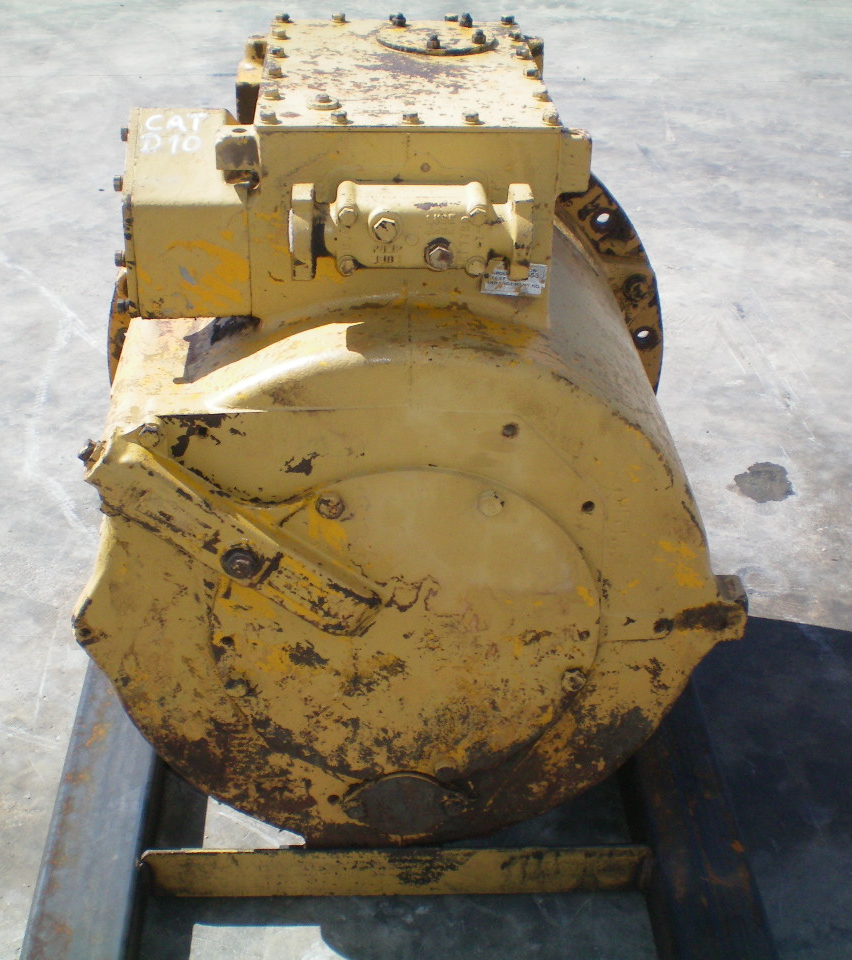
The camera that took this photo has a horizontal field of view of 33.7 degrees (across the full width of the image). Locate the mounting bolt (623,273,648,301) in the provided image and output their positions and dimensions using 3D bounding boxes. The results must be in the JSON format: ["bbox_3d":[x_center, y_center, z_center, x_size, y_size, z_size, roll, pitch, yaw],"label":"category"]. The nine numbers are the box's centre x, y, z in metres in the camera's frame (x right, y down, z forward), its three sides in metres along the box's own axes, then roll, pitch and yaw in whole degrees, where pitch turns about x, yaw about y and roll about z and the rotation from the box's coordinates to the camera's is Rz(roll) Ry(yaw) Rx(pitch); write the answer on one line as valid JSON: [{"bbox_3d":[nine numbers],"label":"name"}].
[{"bbox_3d":[0.332,-0.307,2.230,0.039,0.039,0.017,-1,32,-3],"label":"mounting bolt"}]

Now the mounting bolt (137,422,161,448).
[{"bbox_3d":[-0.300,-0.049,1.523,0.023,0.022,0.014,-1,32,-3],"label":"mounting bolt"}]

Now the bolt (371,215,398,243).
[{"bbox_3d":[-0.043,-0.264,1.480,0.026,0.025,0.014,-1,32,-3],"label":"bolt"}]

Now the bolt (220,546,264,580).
[{"bbox_3d":[-0.207,0.094,1.589,0.044,0.039,0.020,-1,32,-3],"label":"bolt"}]

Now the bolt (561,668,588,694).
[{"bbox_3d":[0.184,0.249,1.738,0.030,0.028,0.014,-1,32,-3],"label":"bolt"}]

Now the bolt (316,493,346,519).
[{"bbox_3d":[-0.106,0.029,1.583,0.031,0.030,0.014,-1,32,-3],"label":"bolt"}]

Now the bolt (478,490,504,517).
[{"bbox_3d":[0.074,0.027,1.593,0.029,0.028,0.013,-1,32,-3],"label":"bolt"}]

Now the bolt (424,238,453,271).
[{"bbox_3d":[0.013,-0.240,1.501,0.029,0.028,0.016,-1,32,-3],"label":"bolt"}]

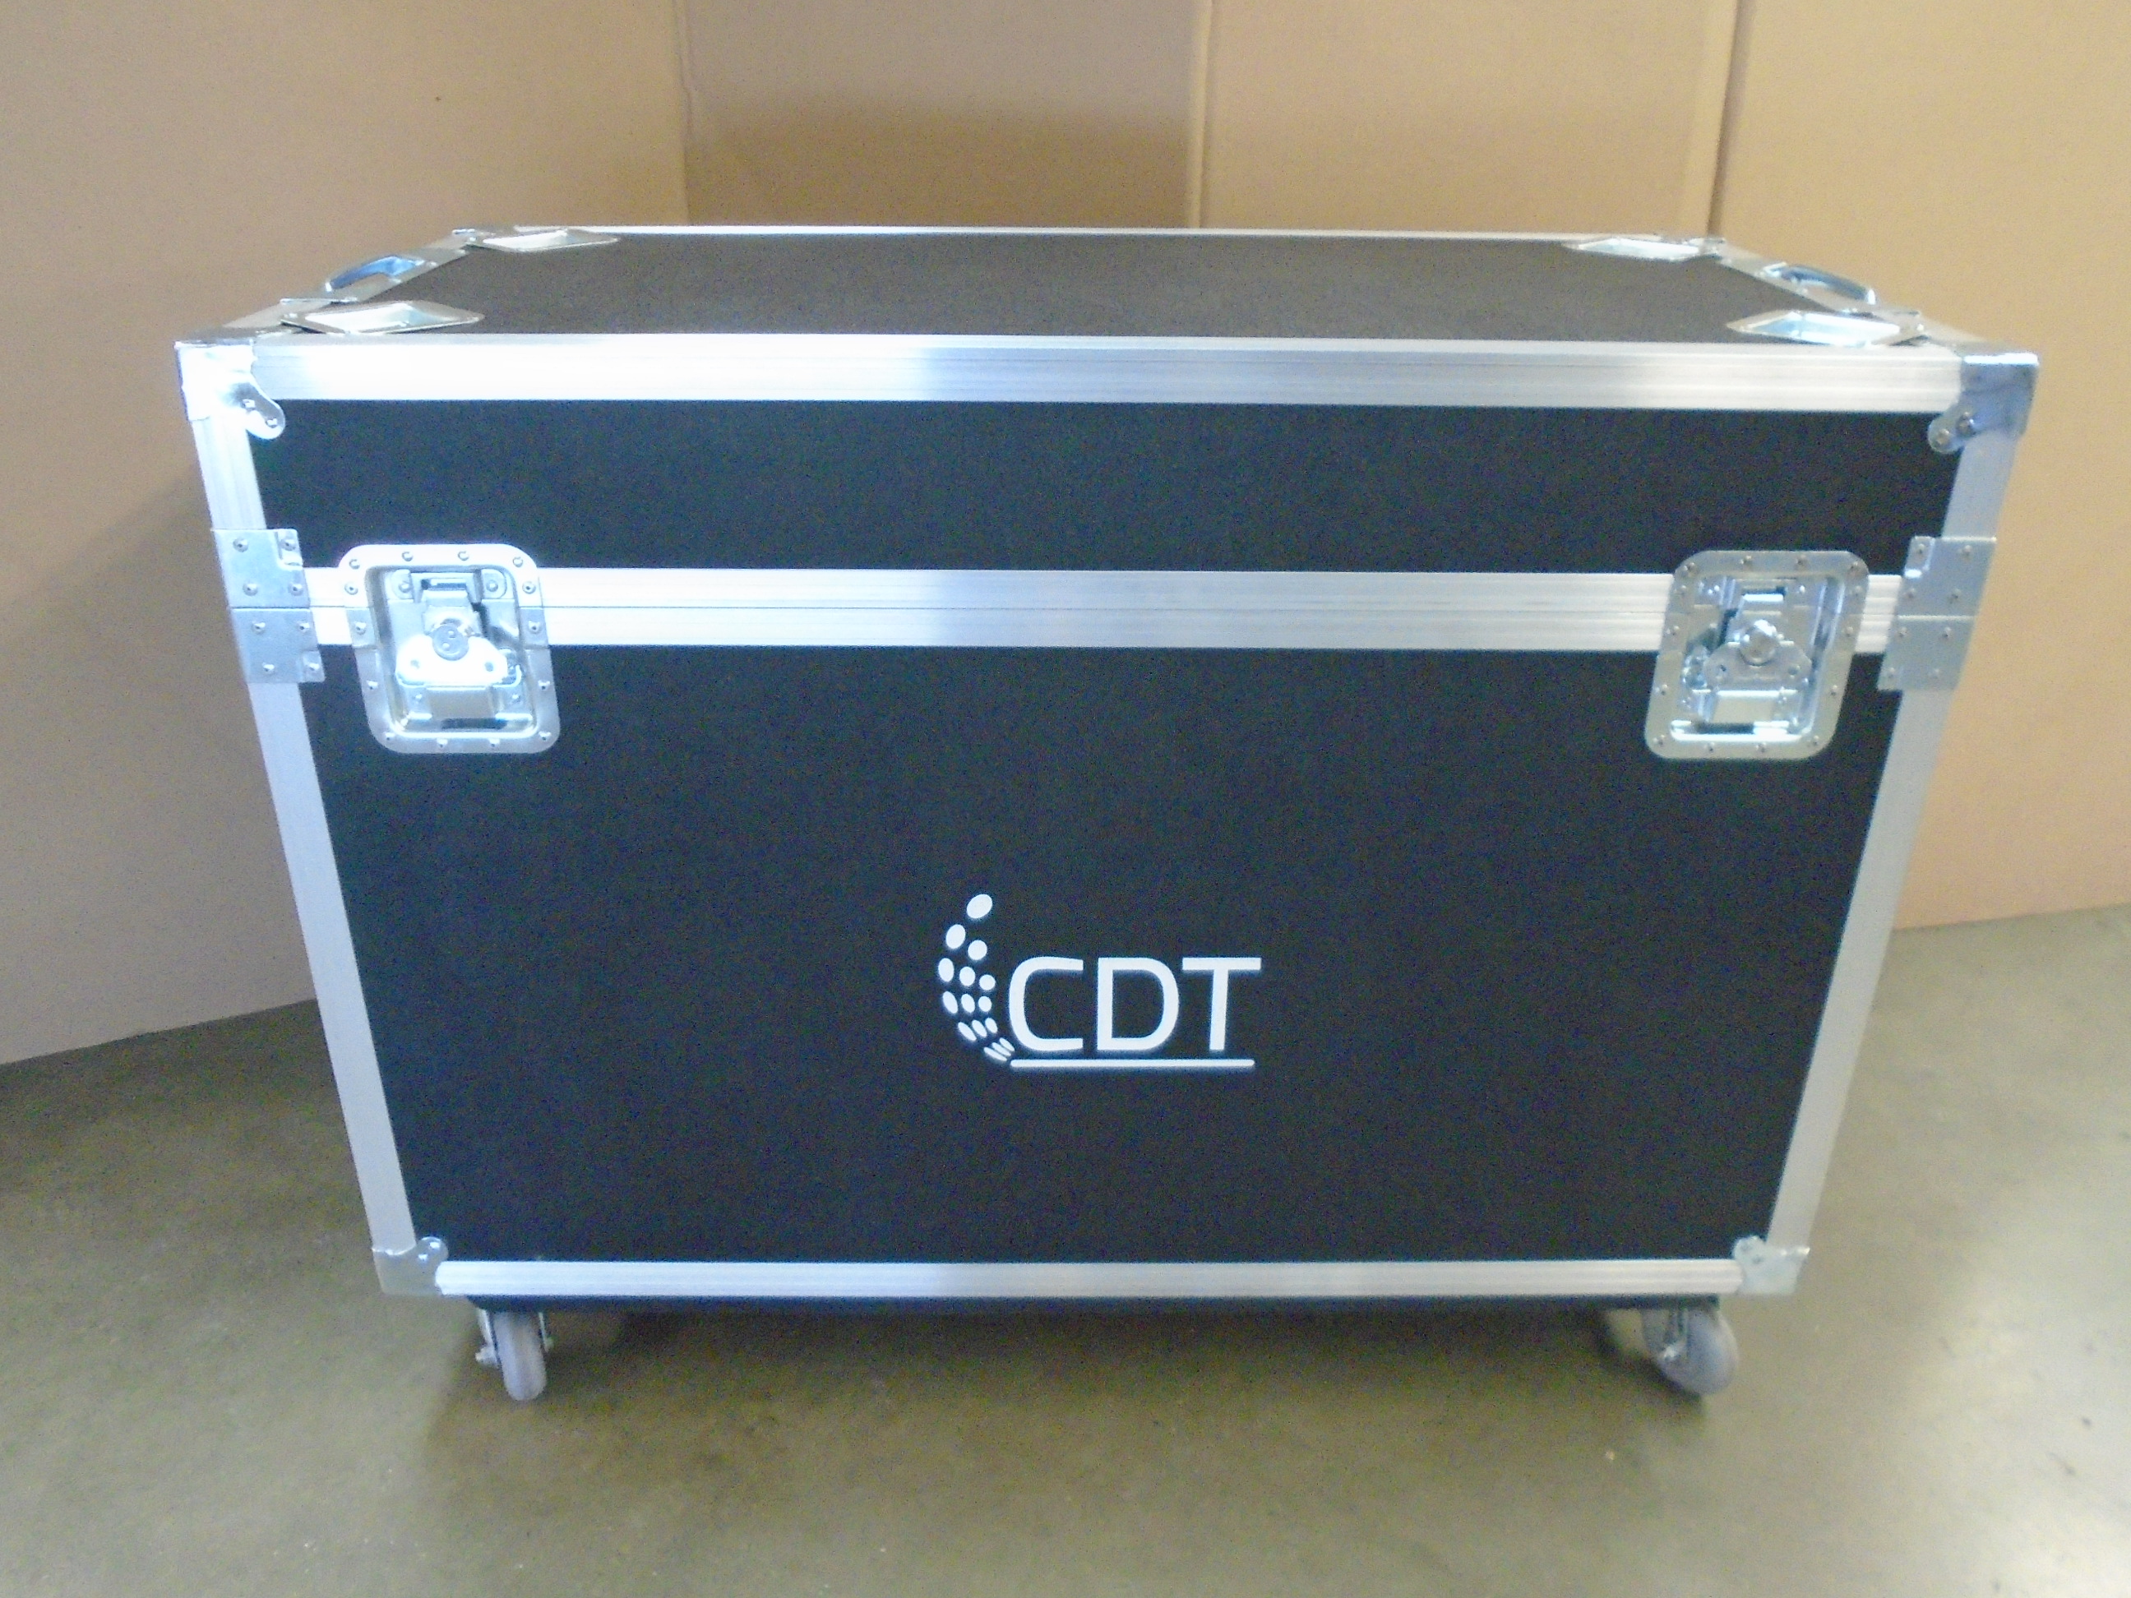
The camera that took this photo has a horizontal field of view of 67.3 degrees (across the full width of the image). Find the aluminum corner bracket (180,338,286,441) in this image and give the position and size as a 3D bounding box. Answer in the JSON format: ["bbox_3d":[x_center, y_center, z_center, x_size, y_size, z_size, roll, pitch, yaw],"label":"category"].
[{"bbox_3d":[-0.443,-0.227,0.871,0.051,0.052,0.051,0,25,-1],"label":"aluminum corner bracket"}]

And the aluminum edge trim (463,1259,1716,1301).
[{"bbox_3d":[0.020,0.328,1.125,0.915,0.032,0.030,0,25,-1],"label":"aluminum edge trim"}]

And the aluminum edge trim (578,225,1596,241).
[{"bbox_3d":[0.021,-0.424,1.240,0.854,0.030,0.030,0,25,-1],"label":"aluminum edge trim"}]

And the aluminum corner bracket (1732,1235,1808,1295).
[{"bbox_3d":[0.487,0.315,1.133,0.050,0.052,0.051,0,25,-1],"label":"aluminum corner bracket"}]

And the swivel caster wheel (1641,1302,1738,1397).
[{"bbox_3d":[0.470,0.390,1.199,0.065,0.105,0.095,-2,25,-5],"label":"swivel caster wheel"}]

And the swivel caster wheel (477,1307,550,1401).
[{"bbox_3d":[-0.409,0.388,1.190,0.065,0.105,0.095,-6,26,-14],"label":"swivel caster wheel"}]

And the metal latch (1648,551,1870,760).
[{"bbox_3d":[0.397,-0.083,0.925,0.113,0.127,0.020,0,25,-1],"label":"metal latch"}]

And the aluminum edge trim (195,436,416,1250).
[{"bbox_3d":[-0.455,0.047,0.989,0.029,0.576,0.029,0,25,-1],"label":"aluminum edge trim"}]

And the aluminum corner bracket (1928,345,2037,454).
[{"bbox_3d":[0.492,-0.223,0.881,0.052,0.053,0.051,0,25,-1],"label":"aluminum corner bracket"}]

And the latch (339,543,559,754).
[{"bbox_3d":[-0.350,-0.086,0.918,0.111,0.126,0.020,0,25,-1],"label":"latch"}]

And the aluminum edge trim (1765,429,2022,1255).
[{"bbox_3d":[0.498,0.051,0.999,0.029,0.574,0.029,0,25,-1],"label":"aluminum edge trim"}]

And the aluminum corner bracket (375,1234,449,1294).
[{"bbox_3d":[-0.447,0.312,1.124,0.050,0.052,0.051,0,25,-1],"label":"aluminum corner bracket"}]

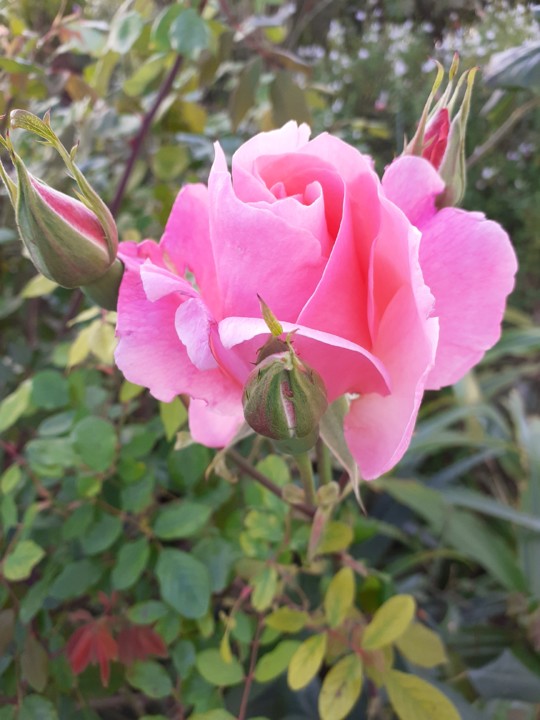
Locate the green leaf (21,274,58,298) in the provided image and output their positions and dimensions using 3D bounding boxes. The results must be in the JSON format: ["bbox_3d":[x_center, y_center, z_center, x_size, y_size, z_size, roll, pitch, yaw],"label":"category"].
[{"bbox_3d":[-0.170,-0.057,0.420,0.034,0.008,0.014,-19,65,-9],"label":"green leaf"}]

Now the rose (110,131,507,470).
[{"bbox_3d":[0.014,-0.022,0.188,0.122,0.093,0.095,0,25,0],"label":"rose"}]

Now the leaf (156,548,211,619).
[{"bbox_3d":[-0.065,0.167,0.420,0.037,0.009,0.052,-15,58,-17],"label":"leaf"}]

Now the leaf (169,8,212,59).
[{"bbox_3d":[-0.074,-0.302,0.520,0.040,0.012,0.048,-7,64,-3],"label":"leaf"}]

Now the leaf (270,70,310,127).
[{"bbox_3d":[0.018,-0.240,0.520,0.035,0.057,0.010,0,1,2],"label":"leaf"}]

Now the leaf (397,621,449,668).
[{"bbox_3d":[0.125,0.240,0.470,0.047,0.008,0.030,23,65,12],"label":"leaf"}]

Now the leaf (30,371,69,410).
[{"bbox_3d":[-0.181,0.025,0.460,0.031,0.034,0.007,0,-21,-18],"label":"leaf"}]

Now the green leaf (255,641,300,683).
[{"bbox_3d":[0.007,0.248,0.460,0.048,0.008,0.017,-33,65,-18],"label":"green leaf"}]

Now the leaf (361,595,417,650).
[{"bbox_3d":[0.072,0.159,0.340,0.022,0.008,0.040,35,68,16],"label":"leaf"}]

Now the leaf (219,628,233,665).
[{"bbox_3d":[-0.035,0.224,0.440,0.009,0.027,0.006,-10,-20,9],"label":"leaf"}]

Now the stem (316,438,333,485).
[{"bbox_3d":[0.020,0.036,0.208,0.005,0.021,0.005,-3,24,0],"label":"stem"}]

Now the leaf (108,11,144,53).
[{"bbox_3d":[-0.157,-0.363,0.620,0.028,0.051,0.009,22,-5,2],"label":"leaf"}]

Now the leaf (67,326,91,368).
[{"bbox_3d":[-0.149,-0.010,0.440,0.015,0.007,0.038,17,70,20],"label":"leaf"}]

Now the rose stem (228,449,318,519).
[{"bbox_3d":[0.000,0.046,0.208,0.005,0.042,0.005,-52,7,-13],"label":"rose stem"}]

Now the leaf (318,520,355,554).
[{"bbox_3d":[0.042,0.114,0.360,0.018,0.007,0.027,30,67,14],"label":"leaf"}]

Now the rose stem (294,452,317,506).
[{"bbox_3d":[0.012,0.040,0.189,0.005,0.023,0.005,-17,29,-5],"label":"rose stem"}]

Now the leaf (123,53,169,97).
[{"bbox_3d":[-0.137,-0.315,0.620,0.024,0.066,0.010,42,-6,6],"label":"leaf"}]

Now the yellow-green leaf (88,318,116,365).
[{"bbox_3d":[-0.131,-0.015,0.440,0.025,0.038,0.008,5,-19,-12],"label":"yellow-green leaf"}]

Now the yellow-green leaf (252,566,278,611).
[{"bbox_3d":[-0.003,0.163,0.400,0.016,0.006,0.032,10,55,7],"label":"yellow-green leaf"}]

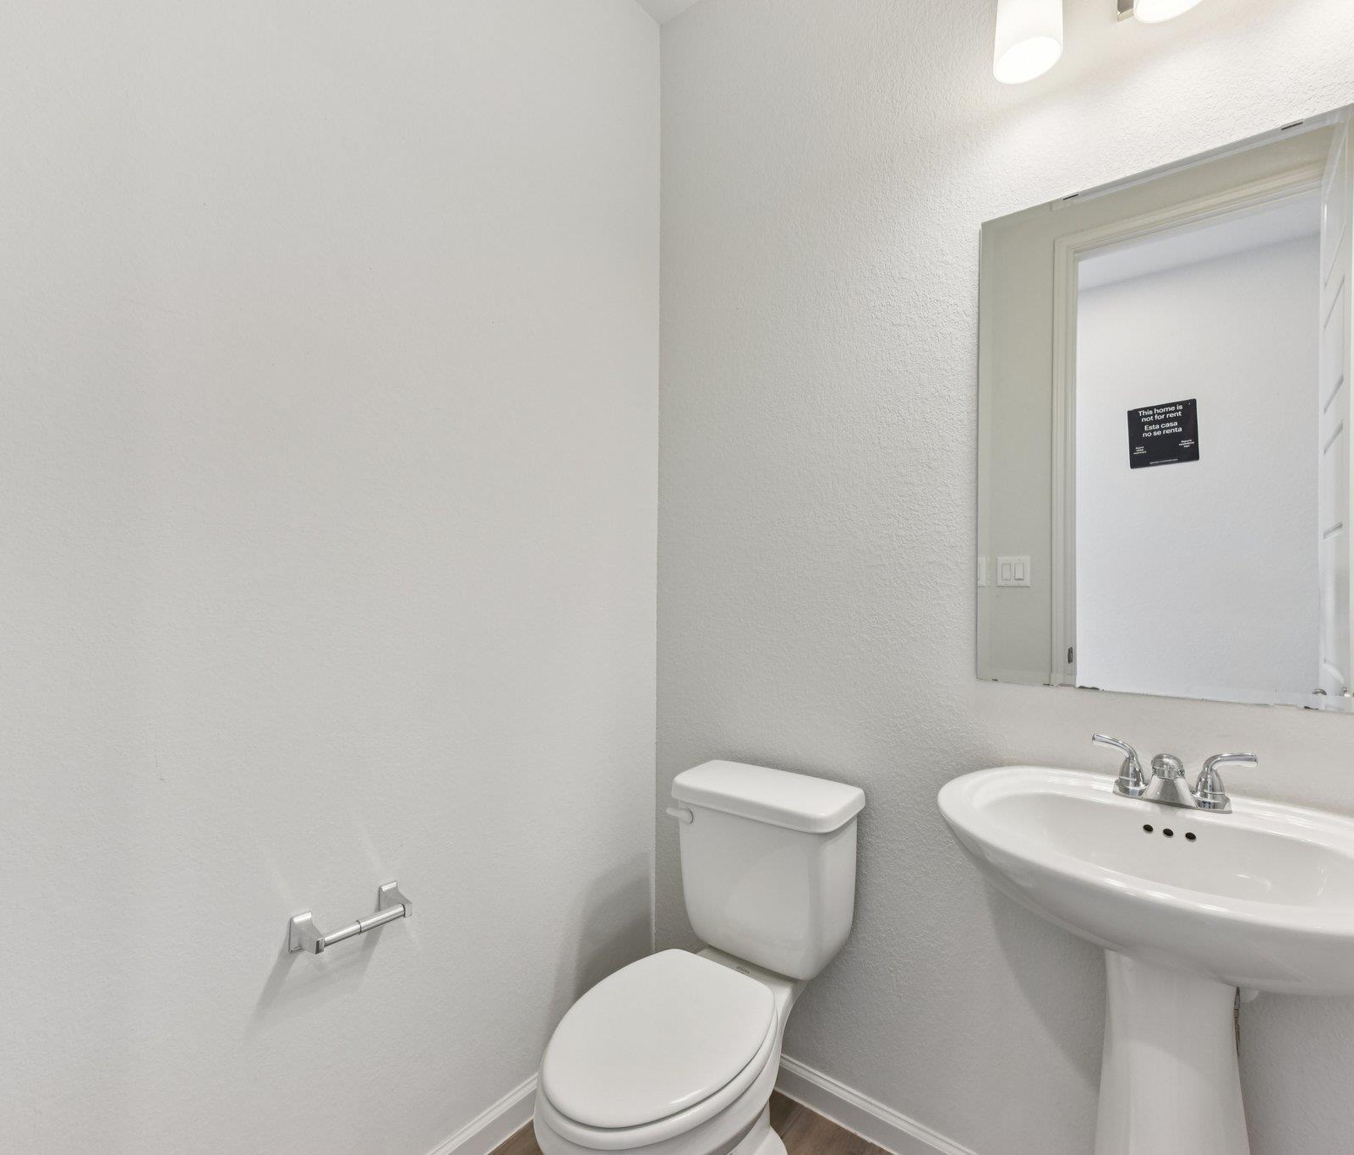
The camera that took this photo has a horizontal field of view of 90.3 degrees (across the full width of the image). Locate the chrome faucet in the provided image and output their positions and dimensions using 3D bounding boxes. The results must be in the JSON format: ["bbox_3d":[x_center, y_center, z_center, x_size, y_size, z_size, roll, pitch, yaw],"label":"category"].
[{"bbox_3d":[0.766,0.310,1.052,0.210,0.094,0.132,0,0,38],"label":"chrome faucet"}]

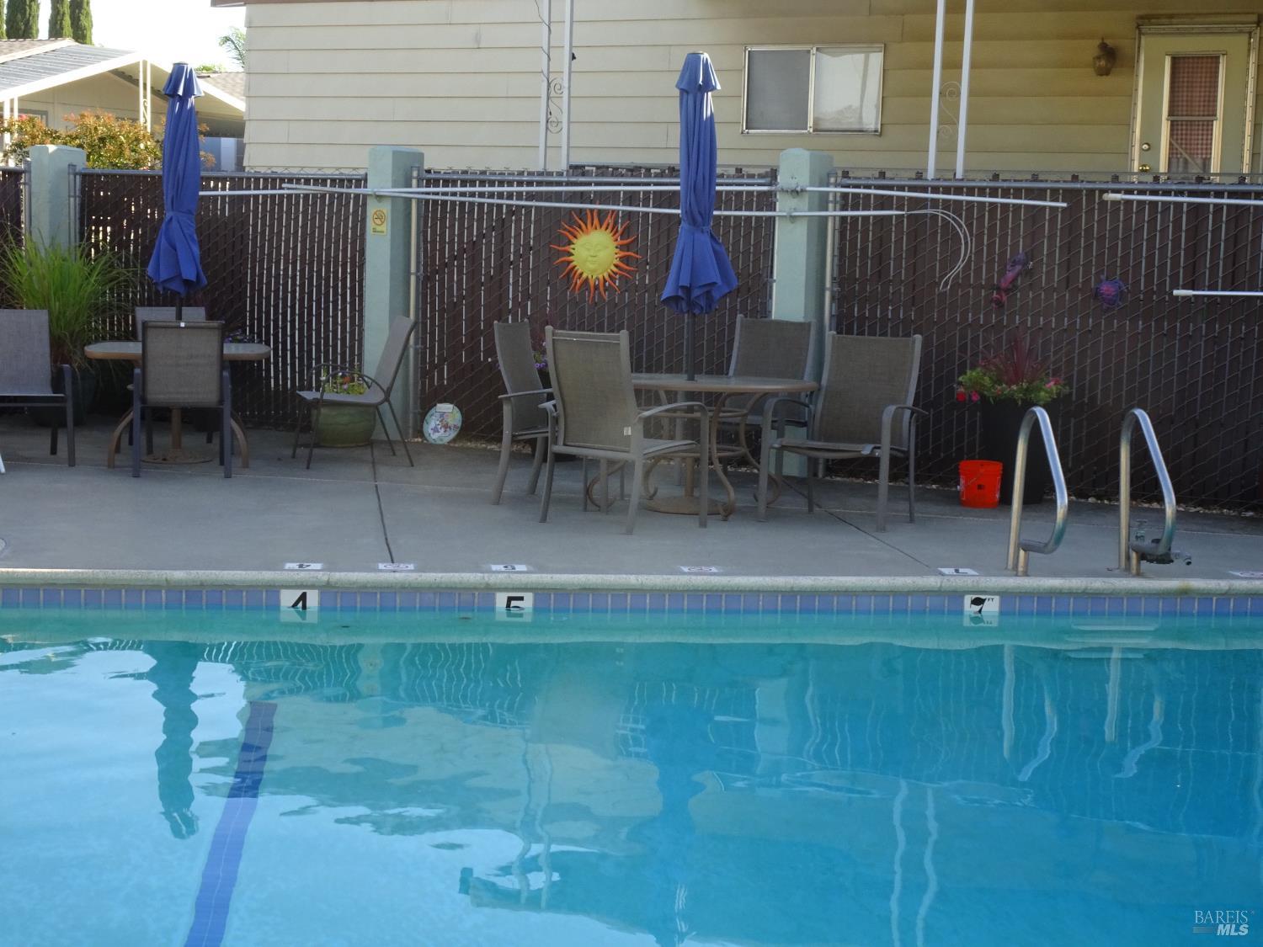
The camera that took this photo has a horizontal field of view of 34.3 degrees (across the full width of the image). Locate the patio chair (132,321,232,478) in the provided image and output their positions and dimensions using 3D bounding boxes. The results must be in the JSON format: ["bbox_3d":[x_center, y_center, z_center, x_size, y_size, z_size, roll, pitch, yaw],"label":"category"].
[{"bbox_3d":[-2.647,-0.460,12.039,0.580,0.900,0.680,0,7,-13],"label":"patio chair"}]

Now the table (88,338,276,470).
[{"bbox_3d":[-2.796,-0.433,12.605,1.120,0.700,1.070,0,7,-13],"label":"table"}]

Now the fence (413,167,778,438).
[{"bbox_3d":[-0.299,-1.069,13.700,2.770,1.880,0.060,5,7,27],"label":"fence"}]

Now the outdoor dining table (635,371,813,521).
[{"bbox_3d":[0.330,-0.157,11.081,1.385,0.705,1.385,1,7,-7],"label":"outdoor dining table"}]

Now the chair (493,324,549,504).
[{"bbox_3d":[-0.410,-0.338,11.214,0.640,0.990,0.660,4,7,18],"label":"chair"}]

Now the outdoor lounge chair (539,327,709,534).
[{"bbox_3d":[-0.050,-0.230,10.173,0.655,0.980,0.610,8,8,41],"label":"outdoor lounge chair"}]

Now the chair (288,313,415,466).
[{"bbox_3d":[-1.729,-0.511,12.709,0.660,0.890,0.600,-1,7,-22],"label":"chair"}]

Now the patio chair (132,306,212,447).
[{"bbox_3d":[-2.901,-0.605,13.167,0.580,0.900,0.680,-1,7,-23],"label":"patio chair"}]

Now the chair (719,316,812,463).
[{"bbox_3d":[0.724,-0.414,12.094,0.655,0.990,0.610,6,7,29],"label":"chair"}]

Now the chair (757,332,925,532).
[{"bbox_3d":[1.134,-0.240,10.722,0.680,0.990,0.640,6,8,30],"label":"chair"}]

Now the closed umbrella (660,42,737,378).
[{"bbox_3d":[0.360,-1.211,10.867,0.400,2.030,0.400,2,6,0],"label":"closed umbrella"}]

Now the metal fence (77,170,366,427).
[{"bbox_3d":[-3.084,-1.298,15.128,2.706,1.850,0.060,5,7,27],"label":"metal fence"}]

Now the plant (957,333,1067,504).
[{"bbox_3d":[2.242,-0.318,11.817,0.600,0.970,0.560,3,7,11],"label":"plant"}]

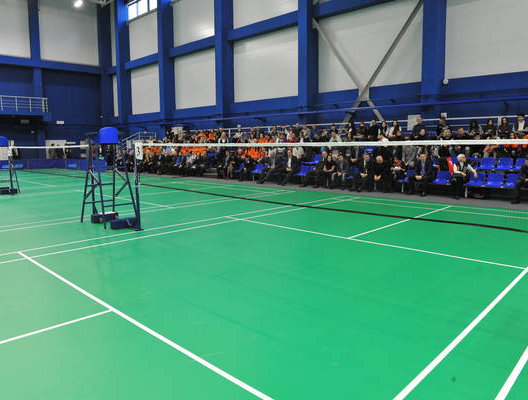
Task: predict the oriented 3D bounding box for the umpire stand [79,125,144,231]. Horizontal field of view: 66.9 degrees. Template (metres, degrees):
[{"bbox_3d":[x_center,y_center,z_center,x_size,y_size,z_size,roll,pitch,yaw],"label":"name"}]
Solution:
[{"bbox_3d":[-3.158,-0.488,8.061,1.090,1.930,0.780,7,11,44],"label":"umpire stand"}]

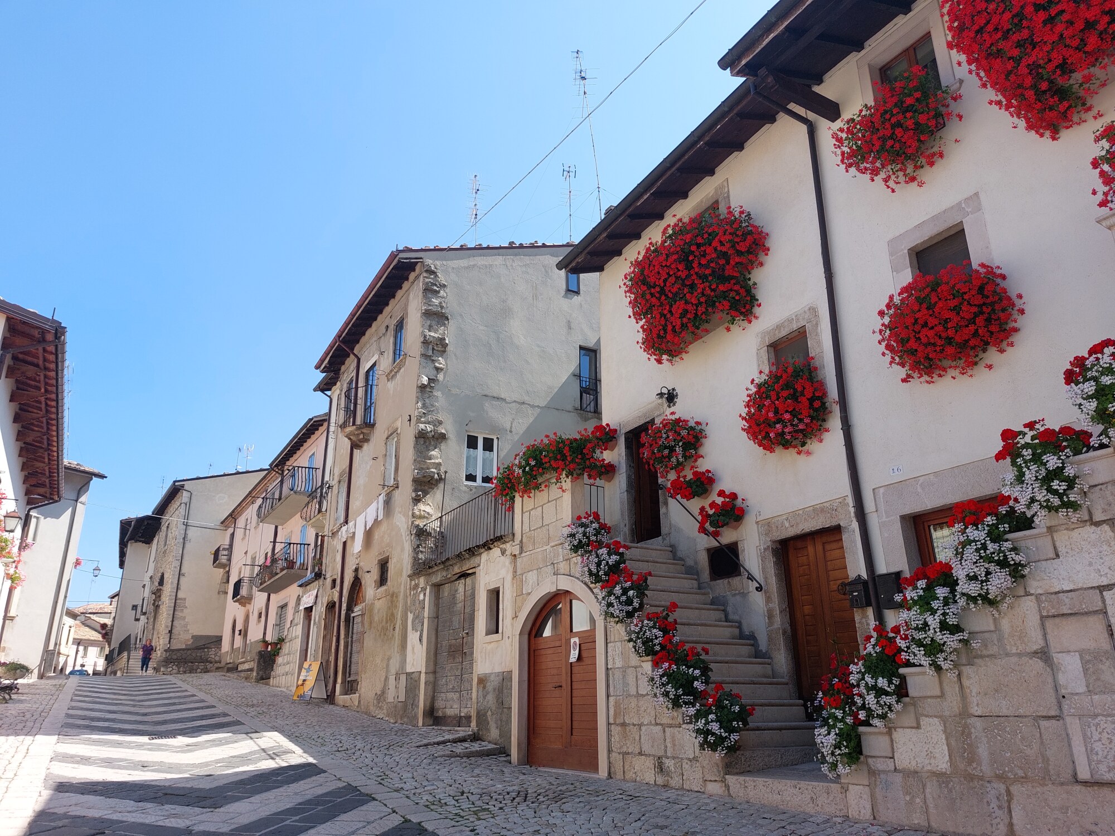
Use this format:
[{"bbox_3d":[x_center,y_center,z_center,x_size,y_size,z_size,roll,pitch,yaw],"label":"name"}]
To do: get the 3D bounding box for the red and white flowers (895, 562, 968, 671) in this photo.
[{"bbox_3d":[2.611,1.388,5.416,0.480,0.760,0.450,12,-24,-29],"label":"red and white flowers"}]

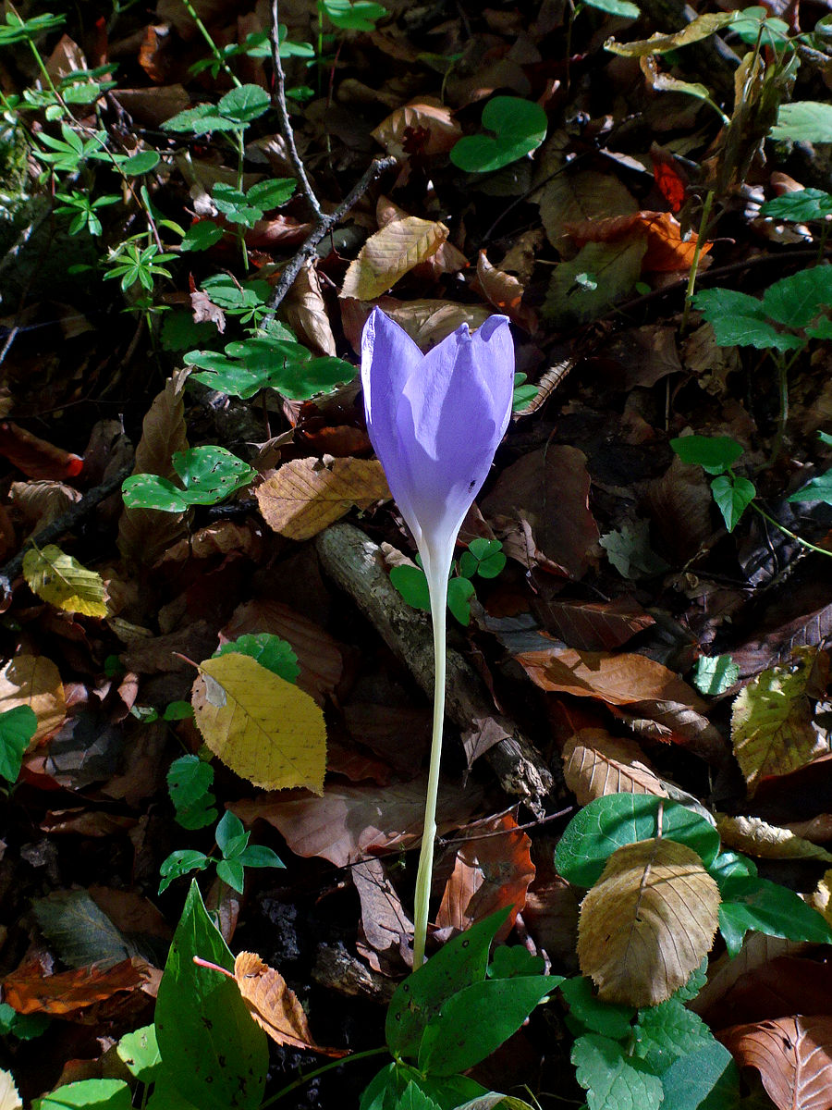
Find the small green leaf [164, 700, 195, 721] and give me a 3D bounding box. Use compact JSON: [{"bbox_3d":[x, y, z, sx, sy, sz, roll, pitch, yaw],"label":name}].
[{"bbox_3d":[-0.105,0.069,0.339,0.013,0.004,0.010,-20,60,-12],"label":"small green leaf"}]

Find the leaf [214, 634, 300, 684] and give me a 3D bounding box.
[{"bbox_3d":[-0.067,0.046,0.320,0.038,0.006,0.031,3,54,2],"label":"leaf"}]

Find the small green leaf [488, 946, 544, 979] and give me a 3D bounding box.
[{"bbox_3d":[0.038,0.157,0.294,0.021,0.007,0.014,3,62,2],"label":"small green leaf"}]

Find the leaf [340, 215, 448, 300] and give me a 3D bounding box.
[{"bbox_3d":[-0.015,-0.170,0.440,0.078,0.012,0.043,-37,70,-16],"label":"leaf"}]

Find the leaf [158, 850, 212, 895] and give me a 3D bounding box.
[{"bbox_3d":[-0.080,0.107,0.263,0.019,0.006,0.010,-20,53,-16],"label":"leaf"}]

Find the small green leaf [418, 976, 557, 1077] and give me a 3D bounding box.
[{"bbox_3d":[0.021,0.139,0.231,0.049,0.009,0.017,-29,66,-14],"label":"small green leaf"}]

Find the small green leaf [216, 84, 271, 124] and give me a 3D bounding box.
[{"bbox_3d":[-0.096,-0.253,0.430,0.028,0.008,0.032,4,66,2],"label":"small green leaf"}]

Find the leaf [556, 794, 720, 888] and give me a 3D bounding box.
[{"bbox_3d":[0.075,0.099,0.259,0.056,0.012,0.039,4,52,3],"label":"leaf"}]

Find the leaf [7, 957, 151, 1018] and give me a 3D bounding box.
[{"bbox_3d":[-0.111,0.141,0.252,0.048,0.016,0.013,-9,53,-7],"label":"leaf"}]

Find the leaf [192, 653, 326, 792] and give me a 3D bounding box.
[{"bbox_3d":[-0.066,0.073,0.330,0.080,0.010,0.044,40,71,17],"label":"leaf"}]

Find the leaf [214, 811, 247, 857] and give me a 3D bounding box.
[{"bbox_3d":[-0.072,0.109,0.300,0.011,0.007,0.017,-7,62,-4],"label":"leaf"}]

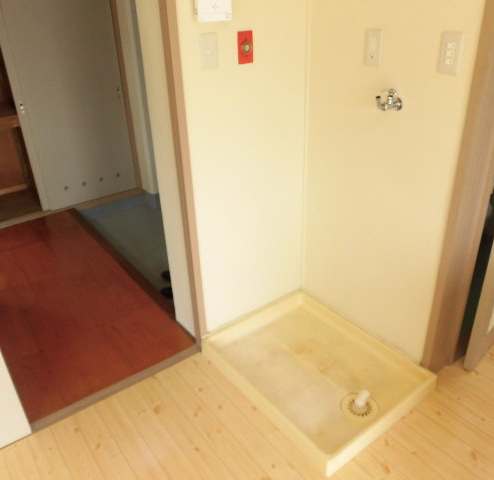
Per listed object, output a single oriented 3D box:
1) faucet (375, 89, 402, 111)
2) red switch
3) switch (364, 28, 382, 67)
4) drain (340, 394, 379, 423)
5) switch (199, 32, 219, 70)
[{"bbox_3d":[0.494,-0.481,1.545,0.120,0.082,0.056,-19,31,-32],"label":"faucet"},{"bbox_3d":[-0.002,-0.718,1.658,0.068,0.111,0.018,-19,31,-32],"label":"red switch"},{"bbox_3d":[0.454,-0.689,1.597,0.012,0.120,0.070,-19,31,-32],"label":"switch"},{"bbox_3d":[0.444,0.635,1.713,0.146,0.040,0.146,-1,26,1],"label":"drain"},{"bbox_3d":[-0.133,-0.667,1.578,0.070,0.120,0.012,-19,31,-32],"label":"switch"}]

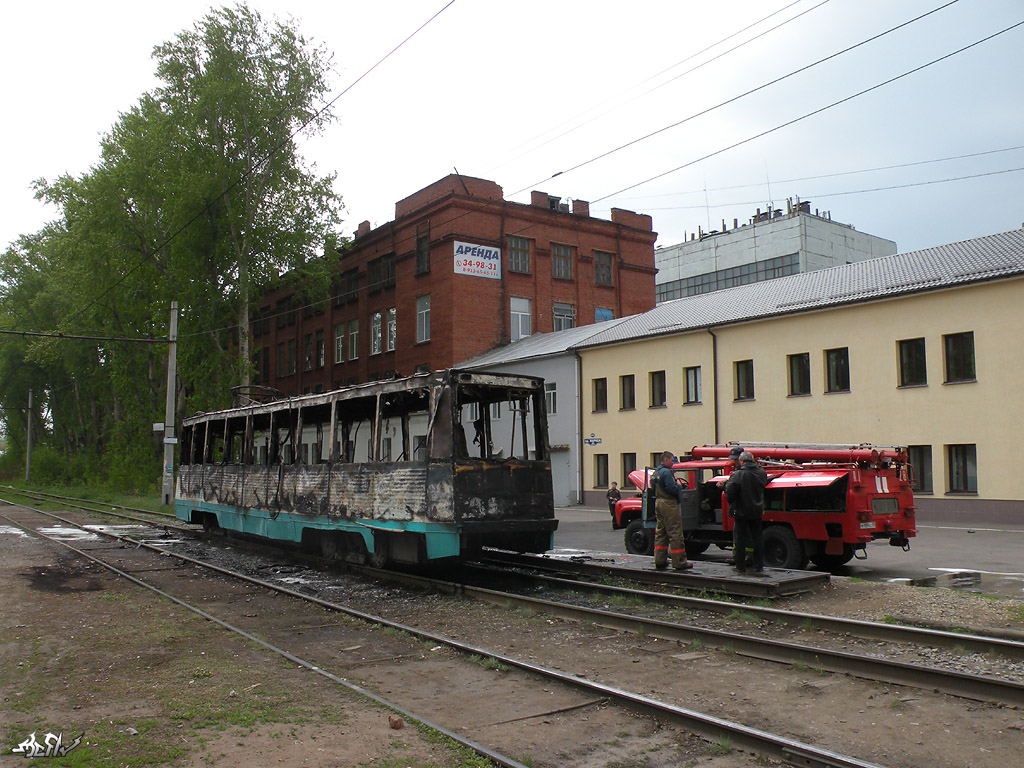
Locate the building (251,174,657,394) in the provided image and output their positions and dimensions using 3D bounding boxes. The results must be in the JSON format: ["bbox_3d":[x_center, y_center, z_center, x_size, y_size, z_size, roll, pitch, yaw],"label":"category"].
[{"bbox_3d":[-8.049,-0.935,70.724,18.500,20.921,37.000,4,-8,-38],"label":"building"}]

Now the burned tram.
[{"bbox_3d":[-4.545,1.907,17.887,2.500,3.400,15.000,4,-8,-37],"label":"burned tram"}]

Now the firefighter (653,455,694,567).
[{"bbox_3d":[2.472,1.951,12.460,0.550,1.790,0.500,2,-7,-25],"label":"firefighter"}]

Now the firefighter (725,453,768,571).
[{"bbox_3d":[3.544,1.938,12.184,0.620,1.780,0.420,2,-6,-20],"label":"firefighter"}]

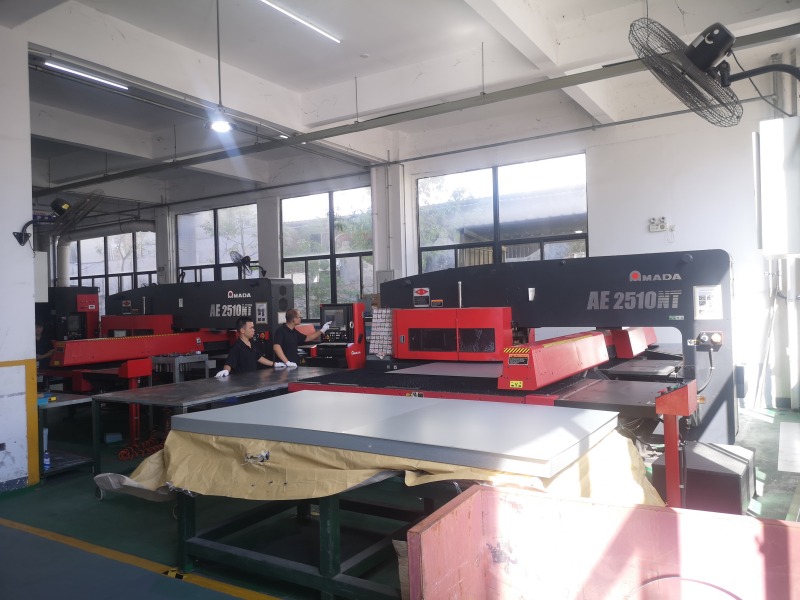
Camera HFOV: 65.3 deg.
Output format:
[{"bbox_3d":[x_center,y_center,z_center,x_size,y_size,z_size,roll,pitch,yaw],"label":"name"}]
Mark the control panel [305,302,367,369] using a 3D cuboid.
[{"bbox_3d":[-0.859,0.871,8.699,0.650,1.660,0.580,-2,-1,32],"label":"control panel"}]

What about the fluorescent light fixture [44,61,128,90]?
[{"bbox_3d":[-4.367,-3.113,8.775,0.100,0.080,1.220,-2,-1,32],"label":"fluorescent light fixture"}]

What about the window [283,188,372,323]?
[{"bbox_3d":[-1.418,-0.901,13.049,2.800,2.720,0.130,-2,-1,32],"label":"window"}]

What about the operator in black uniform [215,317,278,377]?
[{"bbox_3d":[-1.887,0.963,7.810,0.500,1.520,0.900,-2,0,26],"label":"operator in black uniform"}]

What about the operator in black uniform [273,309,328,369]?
[{"bbox_3d":[-1.368,0.914,8.488,0.700,1.600,0.580,-2,0,17],"label":"operator in black uniform"}]

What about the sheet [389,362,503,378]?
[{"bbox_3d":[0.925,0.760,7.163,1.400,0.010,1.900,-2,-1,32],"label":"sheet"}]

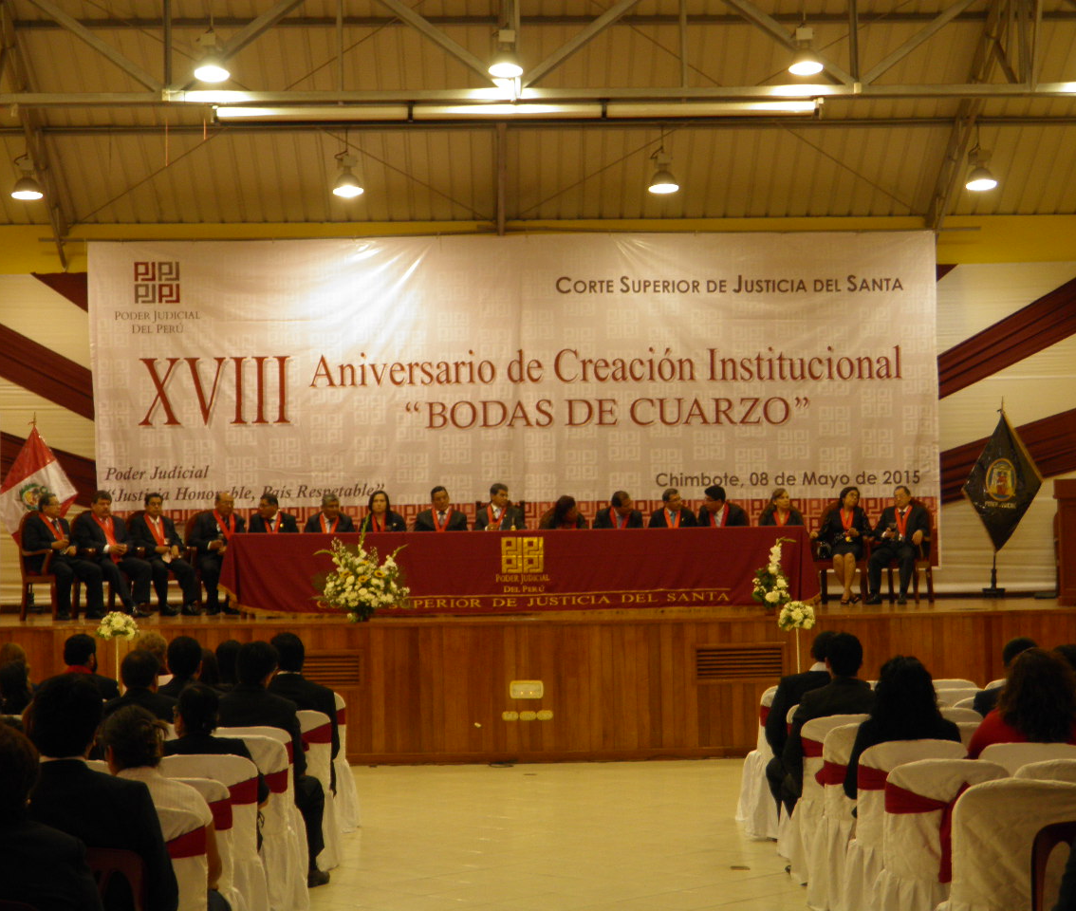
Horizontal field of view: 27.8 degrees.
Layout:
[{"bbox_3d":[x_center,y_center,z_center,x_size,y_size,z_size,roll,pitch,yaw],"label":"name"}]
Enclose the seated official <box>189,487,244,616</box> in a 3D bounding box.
[{"bbox_3d":[-3.162,0.950,21.431,0.580,1.240,0.820,0,-3,-22],"label":"seated official"}]

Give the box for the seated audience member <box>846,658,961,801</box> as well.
[{"bbox_3d":[1.465,1.439,9.021,0.520,1.230,0.820,-1,-3,0],"label":"seated audience member"}]

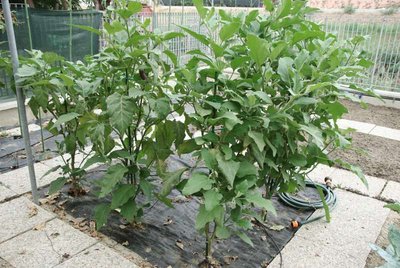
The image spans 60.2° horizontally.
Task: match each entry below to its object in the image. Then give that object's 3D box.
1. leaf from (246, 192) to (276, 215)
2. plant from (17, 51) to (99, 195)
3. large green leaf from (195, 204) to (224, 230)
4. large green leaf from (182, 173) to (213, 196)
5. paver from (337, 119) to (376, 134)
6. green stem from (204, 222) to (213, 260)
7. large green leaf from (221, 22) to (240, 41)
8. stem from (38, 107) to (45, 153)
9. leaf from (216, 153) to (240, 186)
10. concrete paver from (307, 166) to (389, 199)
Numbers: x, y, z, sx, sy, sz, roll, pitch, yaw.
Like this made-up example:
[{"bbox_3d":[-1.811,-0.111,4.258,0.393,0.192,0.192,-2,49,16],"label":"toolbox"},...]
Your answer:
[{"bbox_3d":[0.359,0.406,2.016,0.170,0.100,0.100,5,19,11],"label":"leaf"},{"bbox_3d":[-1.103,-0.045,2.758,0.554,1.164,0.554,-7,20,-22],"label":"plant"},{"bbox_3d":[0.054,0.478,1.974,0.165,0.135,0.080,1,18,2],"label":"large green leaf"},{"bbox_3d":[-0.014,0.287,1.960,0.170,0.120,0.090,1,18,0],"label":"large green leaf"},{"bbox_3d":[2.223,-0.084,4.947,0.476,0.045,0.490,14,22,35],"label":"paver"},{"bbox_3d":[0.052,0.655,2.103,0.040,0.272,0.032,1,18,2],"label":"green stem"},{"bbox_3d":[0.195,-0.654,2.201,0.130,0.115,0.070,2,18,4],"label":"large green leaf"},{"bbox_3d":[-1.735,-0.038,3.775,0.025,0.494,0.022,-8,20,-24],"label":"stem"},{"bbox_3d":[0.157,0.196,1.903,0.130,0.175,0.060,3,18,5],"label":"leaf"},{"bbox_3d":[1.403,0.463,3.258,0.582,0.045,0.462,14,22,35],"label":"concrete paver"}]

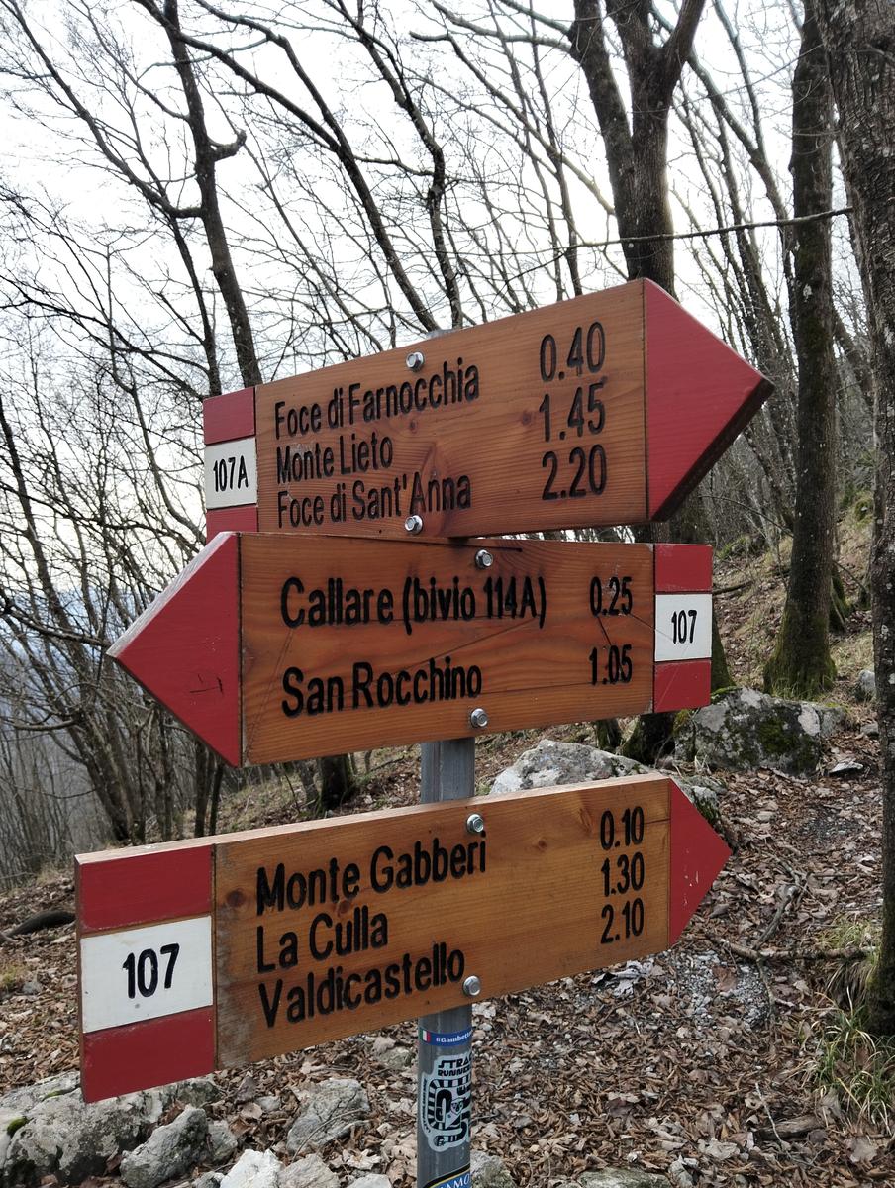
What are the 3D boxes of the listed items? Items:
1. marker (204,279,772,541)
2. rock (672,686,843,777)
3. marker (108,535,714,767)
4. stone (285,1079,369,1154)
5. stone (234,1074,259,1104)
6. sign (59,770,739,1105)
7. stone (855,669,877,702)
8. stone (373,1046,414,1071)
[{"bbox_3d":[-0.020,-0.118,0.701,0.550,0.150,0.022,-1,0,41],"label":"marker"},{"bbox_3d":[2.055,0.905,5.900,1.100,0.500,0.750,0,1,19],"label":"rock"},{"bbox_3d":[0.022,0.034,0.697,0.550,0.150,0.022,-1,1,-36],"label":"marker"},{"bbox_3d":[-0.337,1.464,2.500,0.230,0.130,0.180,-1,1,-8],"label":"stone"},{"bbox_3d":[-0.583,1.438,2.600,0.075,0.060,0.065,-1,1,-13],"label":"stone"},{"bbox_3d":[0.011,0.239,0.697,0.550,0.150,0.022,-1,1,-27],"label":"sign"},{"bbox_3d":[3.331,0.728,7.100,0.200,0.230,0.200,0,1,25],"label":"stone"},{"bbox_3d":[-0.163,1.430,2.750,0.120,0.055,0.085,-1,1,-3],"label":"stone"}]

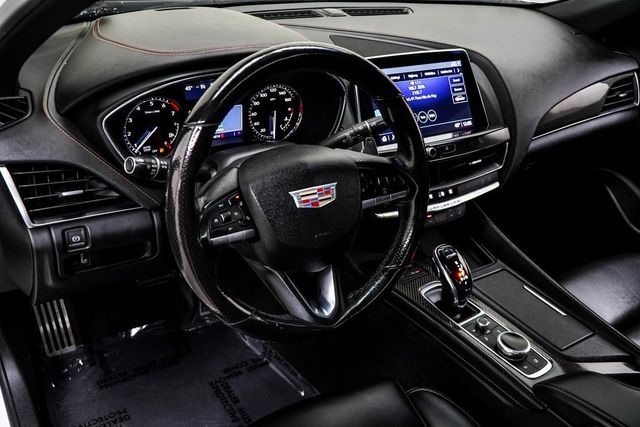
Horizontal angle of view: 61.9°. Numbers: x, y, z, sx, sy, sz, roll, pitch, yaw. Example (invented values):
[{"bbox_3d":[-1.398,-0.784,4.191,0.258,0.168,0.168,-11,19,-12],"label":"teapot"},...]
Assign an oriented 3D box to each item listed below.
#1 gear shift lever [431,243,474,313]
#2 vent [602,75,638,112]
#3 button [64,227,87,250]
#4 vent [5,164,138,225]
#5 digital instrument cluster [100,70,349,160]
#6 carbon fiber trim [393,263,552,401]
[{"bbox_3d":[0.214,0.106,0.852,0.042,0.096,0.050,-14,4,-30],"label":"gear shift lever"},{"bbox_3d":[0.696,-0.278,1.233,0.125,0.070,0.040,-14,13,-30],"label":"vent"},{"bbox_3d":[-0.293,0.029,0.643,0.023,0.025,0.012,-14,26,-30],"label":"button"},{"bbox_3d":[-0.286,-0.030,0.639,0.145,0.072,0.040,-14,13,-30],"label":"vent"},{"bbox_3d":[-0.131,-0.161,0.849,0.395,0.120,0.040,-14,11,-30],"label":"digital instrument cluster"},{"bbox_3d":[0.246,0.173,0.850,0.105,0.028,0.310,-14,28,-30],"label":"carbon fiber trim"}]

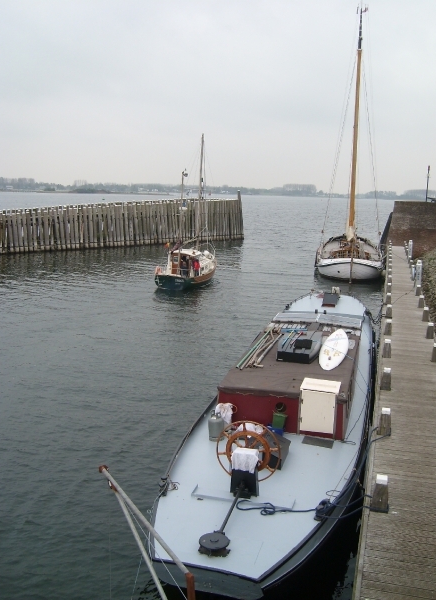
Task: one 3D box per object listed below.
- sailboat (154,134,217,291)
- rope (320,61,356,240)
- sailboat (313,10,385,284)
[{"bbox_3d":[-1.552,-5.760,39.052,2.600,9.700,7.300,6,11,25],"label":"sailboat"},{"bbox_3d":[9.881,-12.114,49.948,2.410,15.120,0.600,3,11,12],"label":"rope"},{"bbox_3d":[10.951,-12.534,47.899,5.100,20.400,14.200,3,11,12],"label":"sailboat"}]

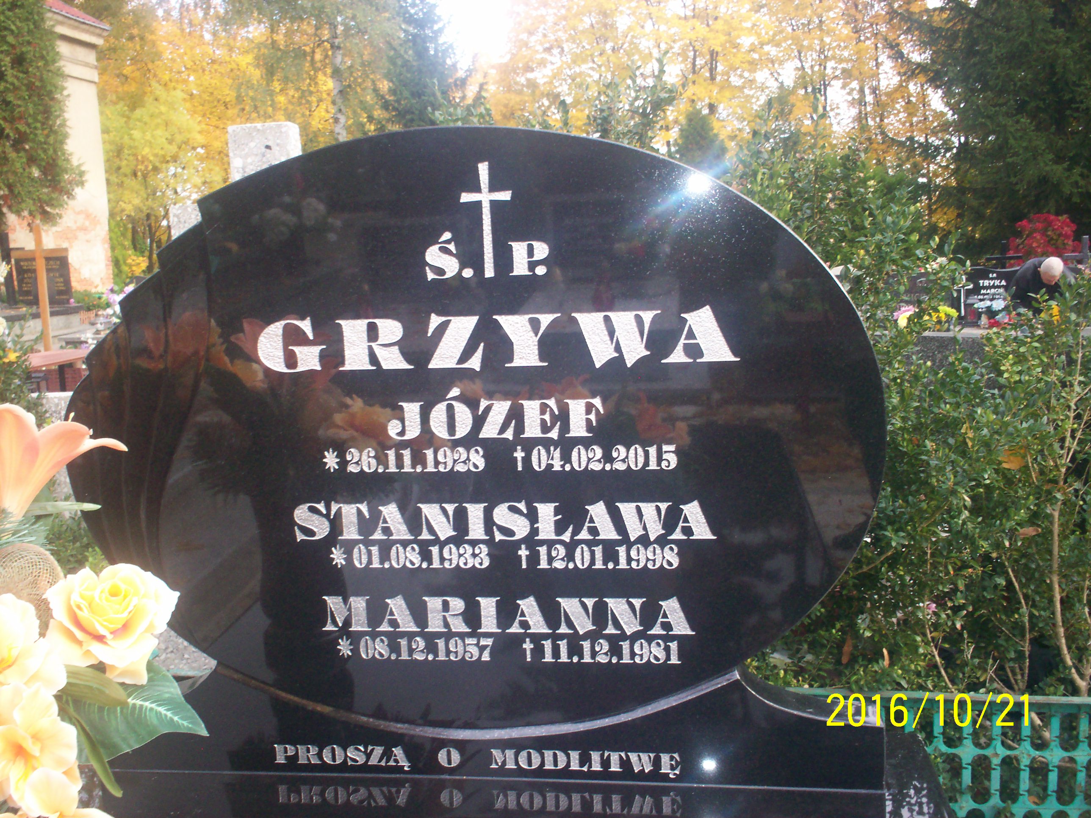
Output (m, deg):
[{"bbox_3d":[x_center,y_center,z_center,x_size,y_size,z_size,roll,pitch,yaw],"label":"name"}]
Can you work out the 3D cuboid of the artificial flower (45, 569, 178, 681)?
[{"bbox_3d":[-0.351,0.175,0.920,0.107,0.096,0.082,-6,10,-19],"label":"artificial flower"}]

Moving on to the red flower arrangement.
[{"bbox_3d":[4.546,-1.559,10.300,0.620,0.450,0.500,-1,10,6],"label":"red flower arrangement"}]

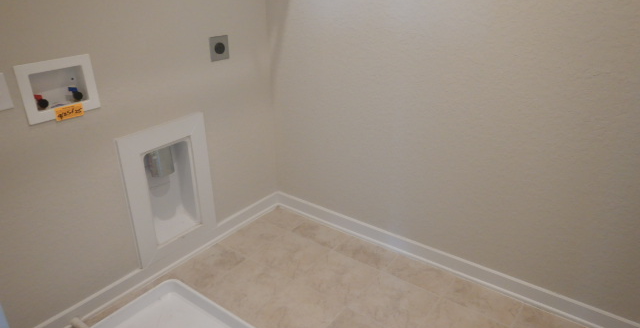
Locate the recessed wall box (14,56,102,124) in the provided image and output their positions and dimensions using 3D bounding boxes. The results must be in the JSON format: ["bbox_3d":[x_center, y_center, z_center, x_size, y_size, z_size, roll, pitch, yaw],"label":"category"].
[{"bbox_3d":[-0.984,-0.285,1.655,0.090,0.207,0.260,17,29,34],"label":"recessed wall box"}]

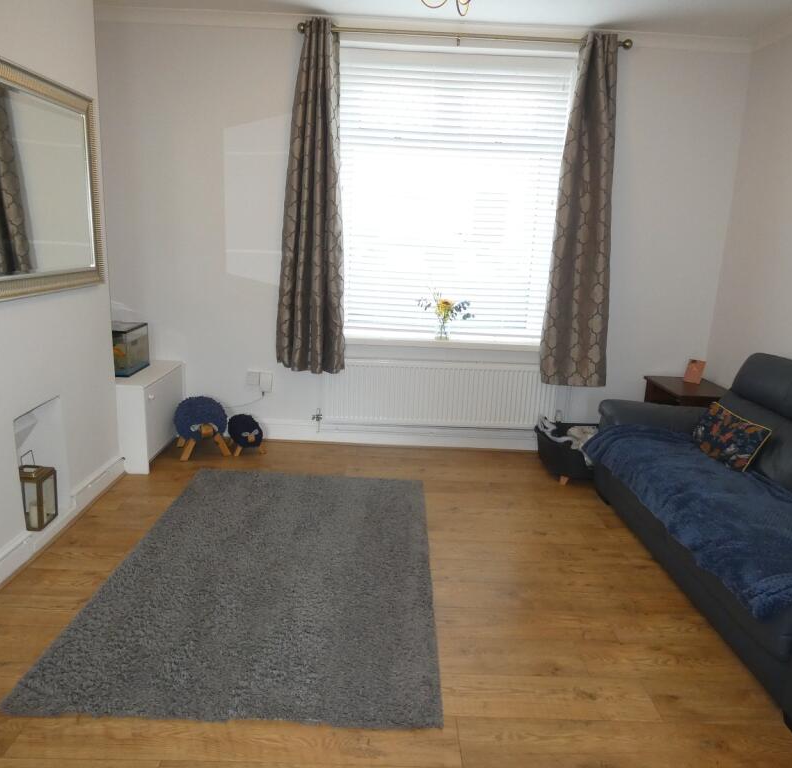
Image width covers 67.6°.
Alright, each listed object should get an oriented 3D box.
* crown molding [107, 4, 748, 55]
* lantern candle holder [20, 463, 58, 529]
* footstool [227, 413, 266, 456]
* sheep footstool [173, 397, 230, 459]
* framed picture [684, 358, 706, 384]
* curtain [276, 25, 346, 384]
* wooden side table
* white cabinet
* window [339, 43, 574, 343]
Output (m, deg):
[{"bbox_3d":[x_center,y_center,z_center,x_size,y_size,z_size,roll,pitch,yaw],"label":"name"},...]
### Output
[{"bbox_3d":[0.127,-2.223,3.684,4.266,0.078,0.074,3,15,0],"label":"crown molding"},{"bbox_3d":[-1.737,0.545,2.843,0.140,0.260,0.150,3,15,0],"label":"lantern candle holder"},{"bbox_3d":[-1.032,0.327,4.133,0.250,0.280,0.260,-3,16,-21],"label":"footstool"},{"bbox_3d":[-1.318,0.279,4.055,0.360,0.386,0.360,-4,16,-24],"label":"sheep footstool"},{"bbox_3d":[2.103,-0.085,4.137,0.060,0.155,0.105,-11,20,-43],"label":"framed picture"},{"bbox_3d":[-0.541,-1.154,3.890,0.470,2.190,0.130,3,15,0],"label":"curtain"},{"bbox_3d":[1.972,0.315,4.083,0.408,0.605,0.516,3,15,0],"label":"wooden side table"},{"bbox_3d":[-1.768,0.191,3.974,0.520,0.554,0.747,3,15,0],"label":"white cabinet"},{"bbox_3d":[0.349,-1.231,4.060,1.571,1.910,0.120,3,15,0],"label":"window"}]

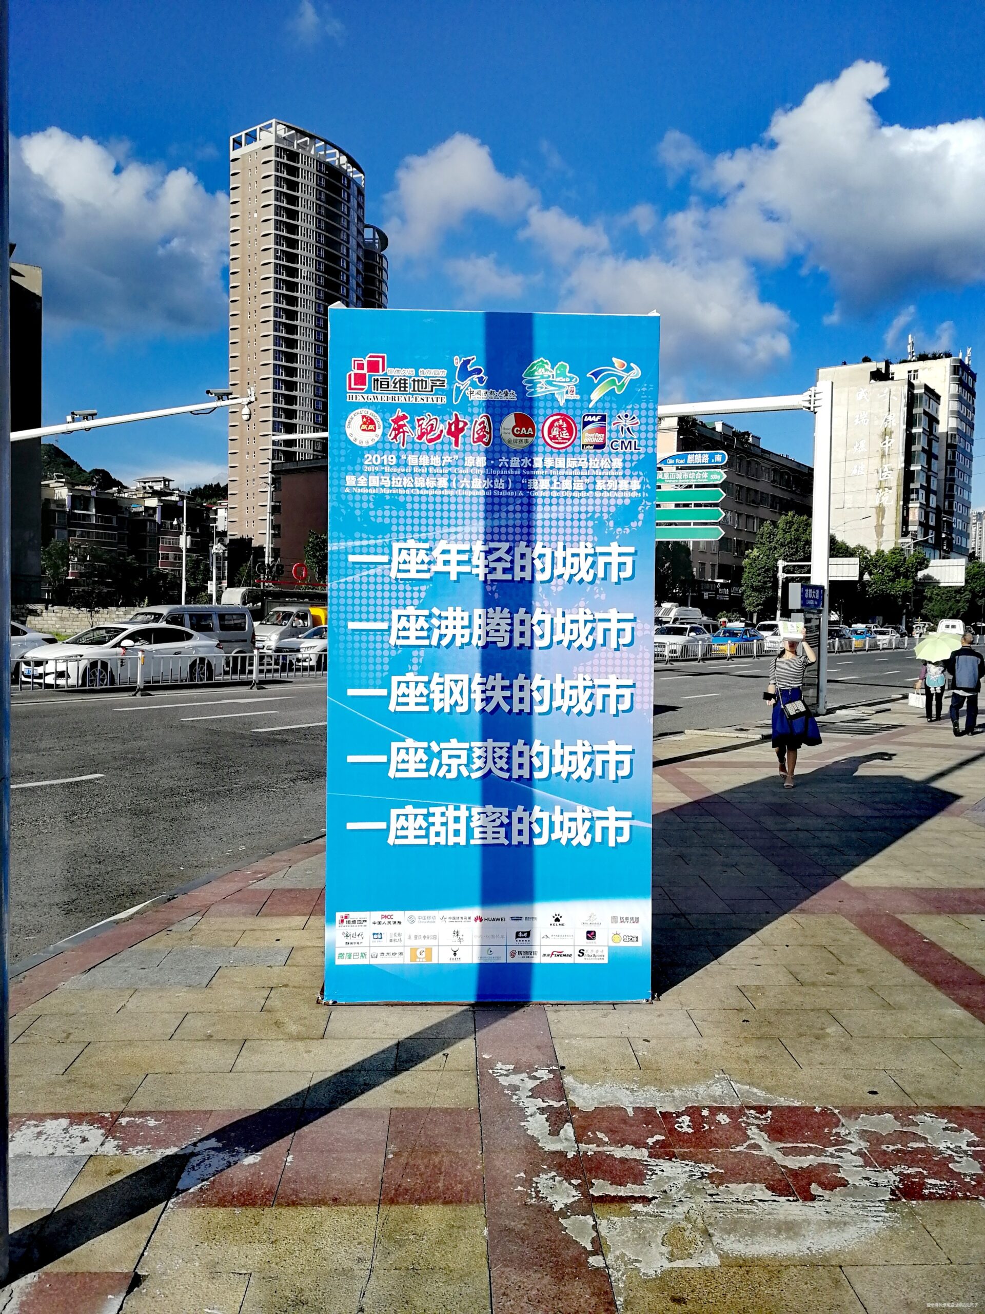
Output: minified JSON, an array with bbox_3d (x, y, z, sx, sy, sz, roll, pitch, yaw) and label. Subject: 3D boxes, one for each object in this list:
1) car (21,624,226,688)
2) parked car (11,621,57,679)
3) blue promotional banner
[{"bbox_3d":[-8.792,-0.052,25.044,1.800,1.450,4.550,2,3,36],"label":"car"},{"bbox_3d":[-13.582,-0.151,25.640,1.820,1.500,4.600,2,3,36],"label":"parked car"},{"bbox_3d":[0.002,0.001,5.232,1.455,3.040,1.430,1,2,0],"label":"blue promotional banner"}]

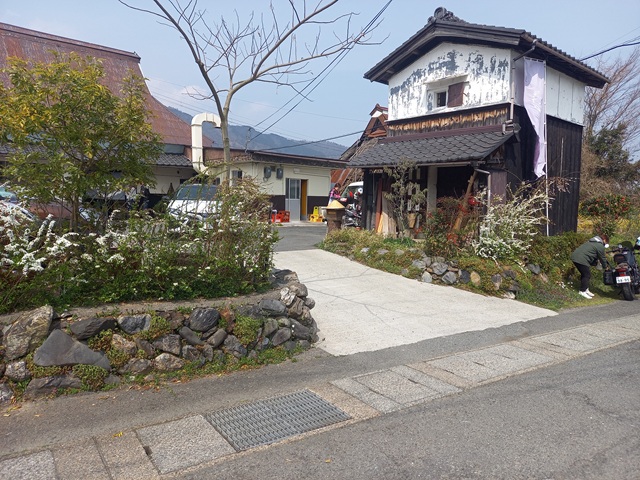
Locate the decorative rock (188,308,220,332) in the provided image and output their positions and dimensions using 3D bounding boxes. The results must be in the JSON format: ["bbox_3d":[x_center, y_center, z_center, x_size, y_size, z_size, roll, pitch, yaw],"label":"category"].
[{"bbox_3d":[-1.260,0.878,5.043,0.329,0.241,0.196,-2,6,-23],"label":"decorative rock"}]

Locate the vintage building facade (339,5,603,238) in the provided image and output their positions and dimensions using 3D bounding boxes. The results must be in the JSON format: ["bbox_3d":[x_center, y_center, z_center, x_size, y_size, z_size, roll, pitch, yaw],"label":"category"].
[{"bbox_3d":[4.716,-2.952,13.491,6.600,5.800,4.550,-4,7,-42],"label":"vintage building facade"}]

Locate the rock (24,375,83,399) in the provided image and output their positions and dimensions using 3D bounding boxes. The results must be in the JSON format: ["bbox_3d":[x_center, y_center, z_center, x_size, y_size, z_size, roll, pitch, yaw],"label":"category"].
[{"bbox_3d":[-2.191,1.210,3.804,0.410,0.145,0.219,-2,6,-35],"label":"rock"}]

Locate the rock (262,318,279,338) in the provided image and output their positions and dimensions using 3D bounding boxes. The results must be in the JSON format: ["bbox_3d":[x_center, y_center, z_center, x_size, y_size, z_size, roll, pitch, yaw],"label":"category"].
[{"bbox_3d":[-0.529,0.948,4.963,0.156,0.204,0.161,-2,6,-35],"label":"rock"}]

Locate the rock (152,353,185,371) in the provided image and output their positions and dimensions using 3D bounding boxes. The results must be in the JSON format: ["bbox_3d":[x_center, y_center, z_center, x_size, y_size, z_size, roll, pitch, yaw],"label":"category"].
[{"bbox_3d":[-1.413,1.139,4.325,0.278,0.139,0.177,-2,6,-35],"label":"rock"}]

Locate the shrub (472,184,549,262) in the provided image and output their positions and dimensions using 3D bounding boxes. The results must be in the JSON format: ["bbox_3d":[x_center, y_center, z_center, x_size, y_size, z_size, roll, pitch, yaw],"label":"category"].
[{"bbox_3d":[4.122,-0.357,10.000,1.500,1.600,1.250,3,6,22],"label":"shrub"}]

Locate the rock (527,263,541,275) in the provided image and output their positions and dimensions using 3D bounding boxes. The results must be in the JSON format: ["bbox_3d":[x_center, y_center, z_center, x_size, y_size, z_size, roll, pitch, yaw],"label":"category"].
[{"bbox_3d":[4.162,0.565,9.000,0.238,0.211,0.202,3,5,27],"label":"rock"}]

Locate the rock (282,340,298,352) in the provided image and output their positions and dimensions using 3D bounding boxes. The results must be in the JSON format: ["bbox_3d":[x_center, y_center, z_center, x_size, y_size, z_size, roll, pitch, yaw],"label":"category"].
[{"bbox_3d":[-0.324,1.154,5.030,0.161,0.109,0.119,-2,6,-35],"label":"rock"}]

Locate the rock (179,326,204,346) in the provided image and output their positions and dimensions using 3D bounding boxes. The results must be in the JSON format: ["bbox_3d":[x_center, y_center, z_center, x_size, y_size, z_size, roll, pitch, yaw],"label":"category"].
[{"bbox_3d":[-1.369,1.028,4.925,0.258,0.196,0.160,-2,6,-23],"label":"rock"}]

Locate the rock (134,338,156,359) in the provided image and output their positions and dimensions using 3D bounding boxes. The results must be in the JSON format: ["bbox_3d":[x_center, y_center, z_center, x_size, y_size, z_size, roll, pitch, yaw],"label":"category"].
[{"bbox_3d":[-1.770,1.100,4.687,0.204,0.187,0.152,-2,6,-23],"label":"rock"}]

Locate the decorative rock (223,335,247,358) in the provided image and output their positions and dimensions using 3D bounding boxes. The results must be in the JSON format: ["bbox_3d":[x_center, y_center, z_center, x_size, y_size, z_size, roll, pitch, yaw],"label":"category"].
[{"bbox_3d":[-0.948,1.180,5.122,0.257,0.245,0.199,-2,6,-23],"label":"decorative rock"}]

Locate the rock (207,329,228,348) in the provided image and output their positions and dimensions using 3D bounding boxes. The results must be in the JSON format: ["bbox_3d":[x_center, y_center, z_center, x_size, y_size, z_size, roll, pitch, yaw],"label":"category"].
[{"bbox_3d":[-1.023,0.988,4.625,0.207,0.184,0.176,-2,6,-35],"label":"rock"}]

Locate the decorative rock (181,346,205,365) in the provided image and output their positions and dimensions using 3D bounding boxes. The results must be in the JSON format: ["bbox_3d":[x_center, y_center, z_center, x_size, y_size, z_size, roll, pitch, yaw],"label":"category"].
[{"bbox_3d":[-1.250,1.122,4.530,0.220,0.180,0.170,-2,6,-25],"label":"decorative rock"}]

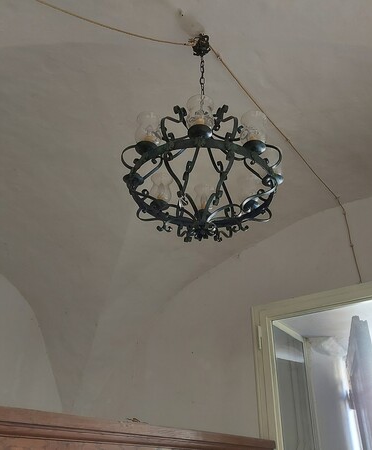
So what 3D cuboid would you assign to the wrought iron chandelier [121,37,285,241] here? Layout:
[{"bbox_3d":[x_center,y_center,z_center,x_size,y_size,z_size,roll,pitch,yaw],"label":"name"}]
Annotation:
[{"bbox_3d":[0.080,-0.511,2.075,0.720,1.310,0.720,0,-28,2],"label":"wrought iron chandelier"}]

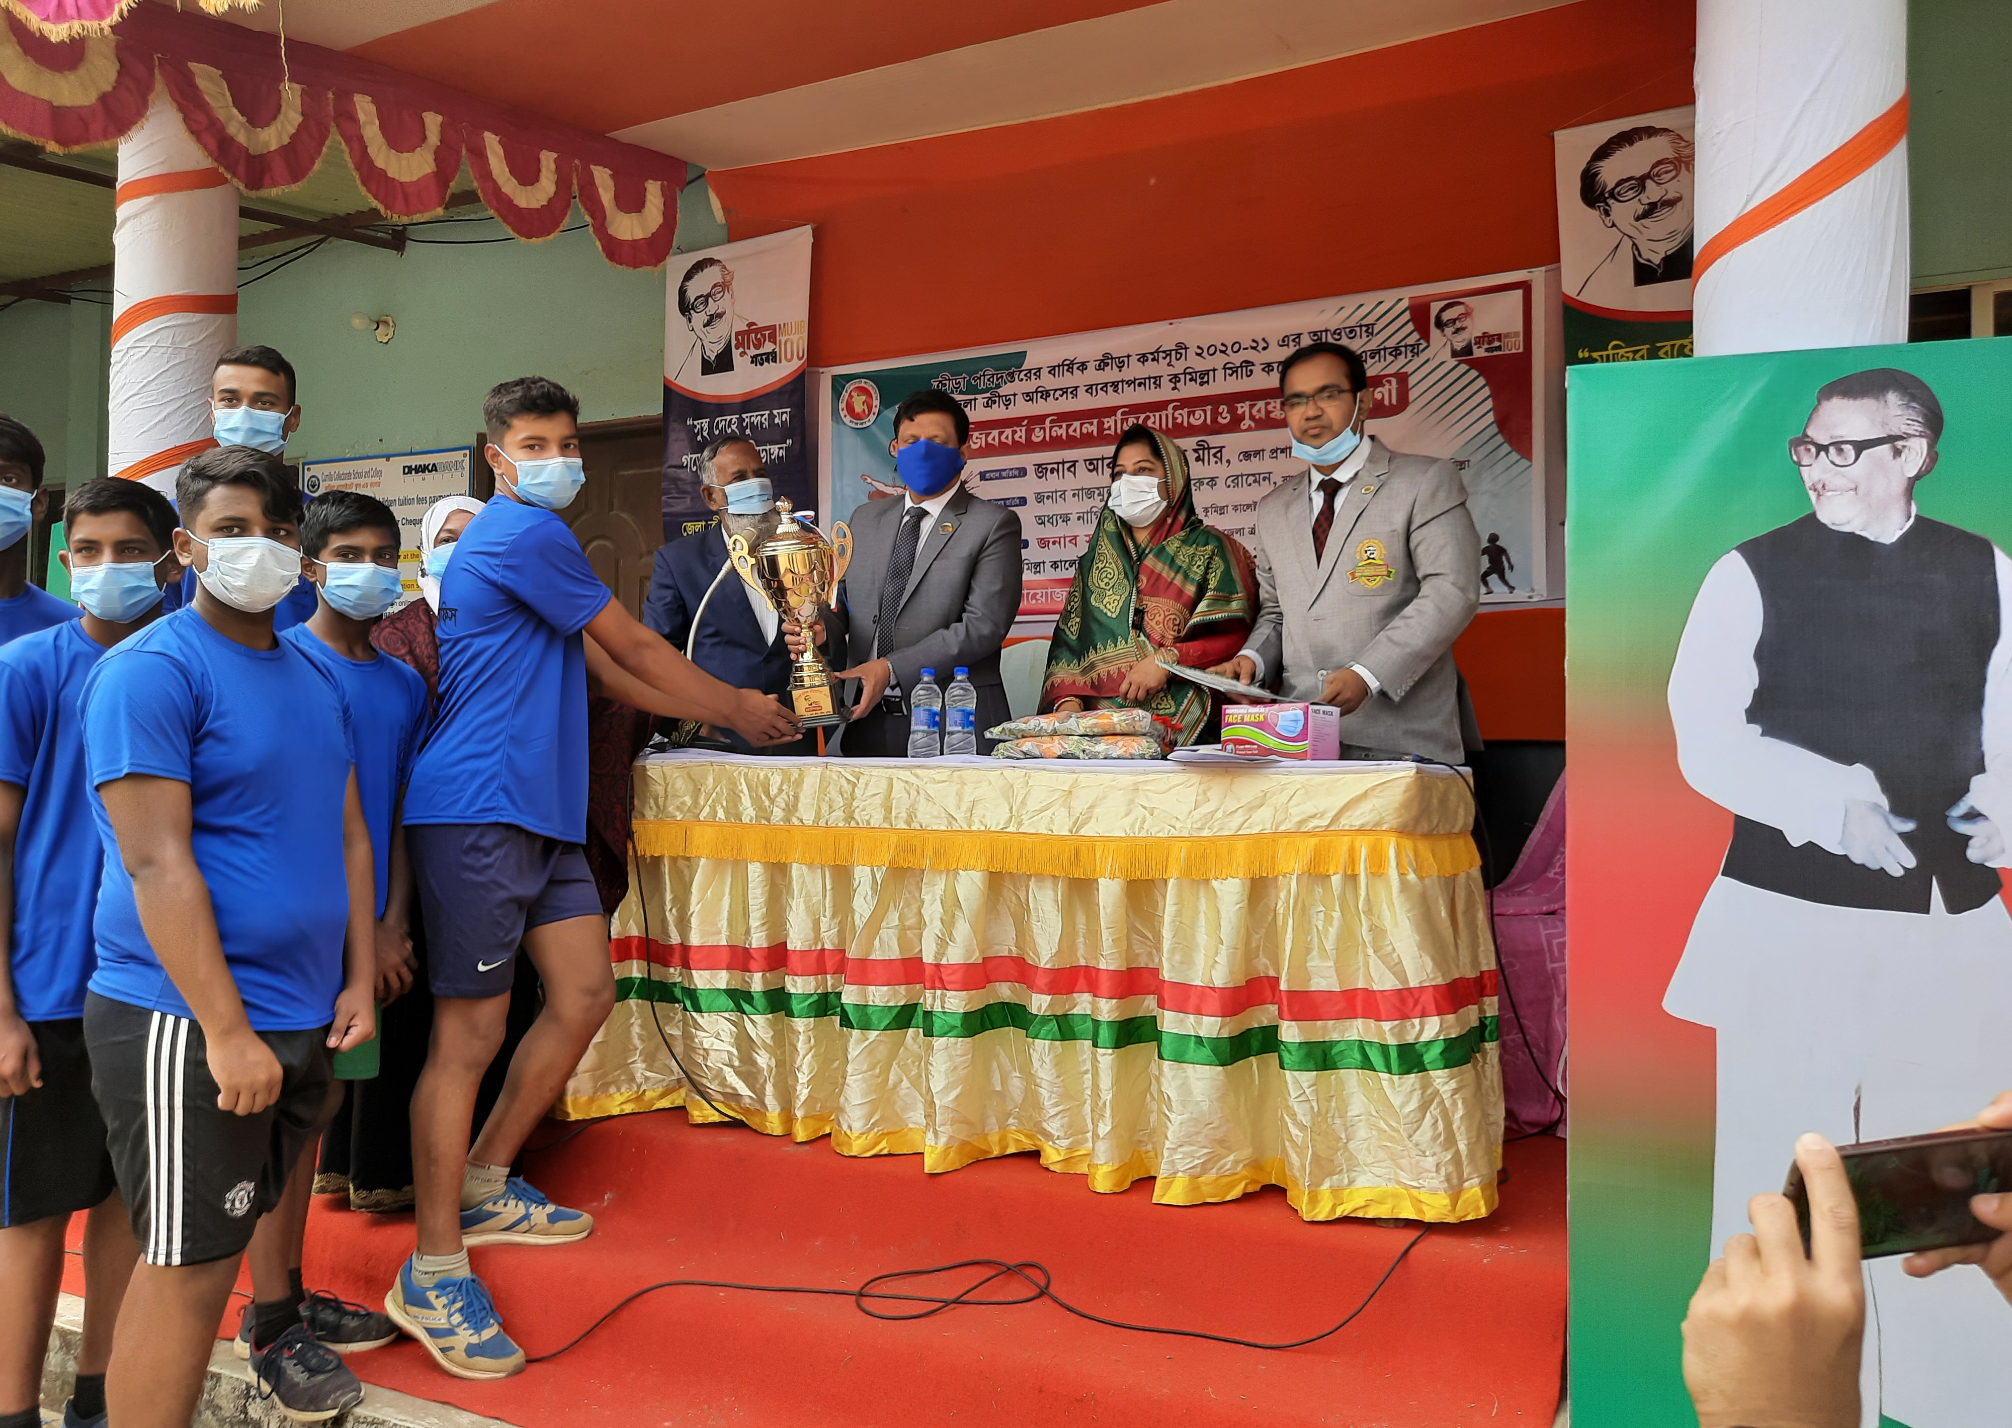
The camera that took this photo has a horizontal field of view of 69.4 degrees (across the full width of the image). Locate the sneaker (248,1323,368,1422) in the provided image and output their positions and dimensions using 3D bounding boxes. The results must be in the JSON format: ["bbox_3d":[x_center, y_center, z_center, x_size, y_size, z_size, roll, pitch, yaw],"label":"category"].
[{"bbox_3d":[-1.164,1.087,2.420,0.270,0.115,0.100,-1,-1,42],"label":"sneaker"}]

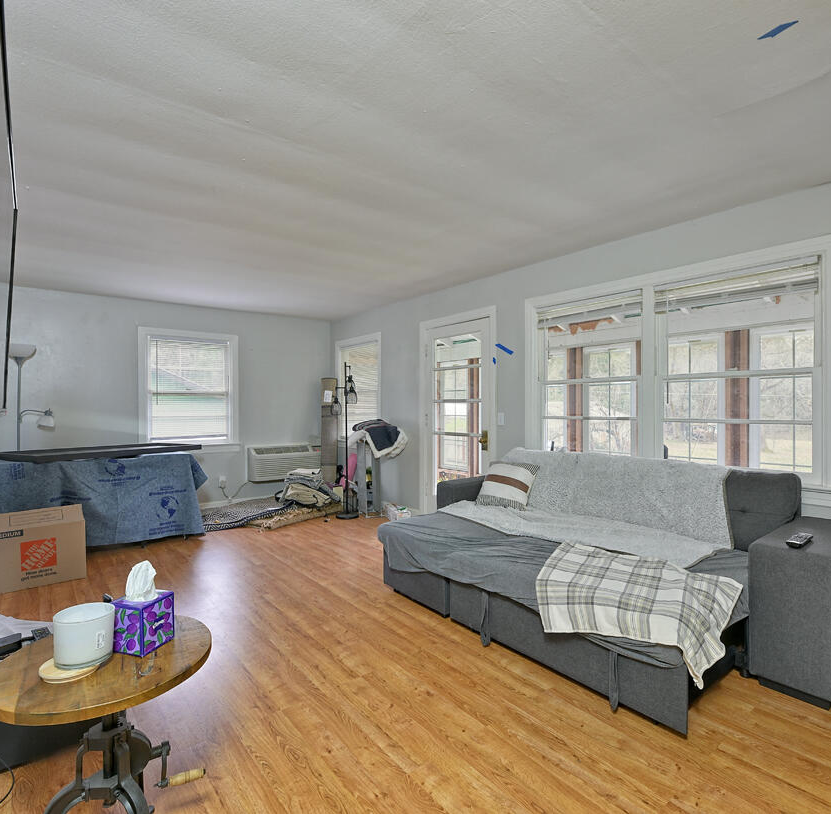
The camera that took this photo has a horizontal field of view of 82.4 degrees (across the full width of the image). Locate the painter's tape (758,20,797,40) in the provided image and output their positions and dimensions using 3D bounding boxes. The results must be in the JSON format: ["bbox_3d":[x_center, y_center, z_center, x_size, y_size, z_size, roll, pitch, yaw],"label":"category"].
[{"bbox_3d":[1.129,-1.175,1.478,0.034,0.003,0.097,0,0,-27],"label":"painter's tape"}]

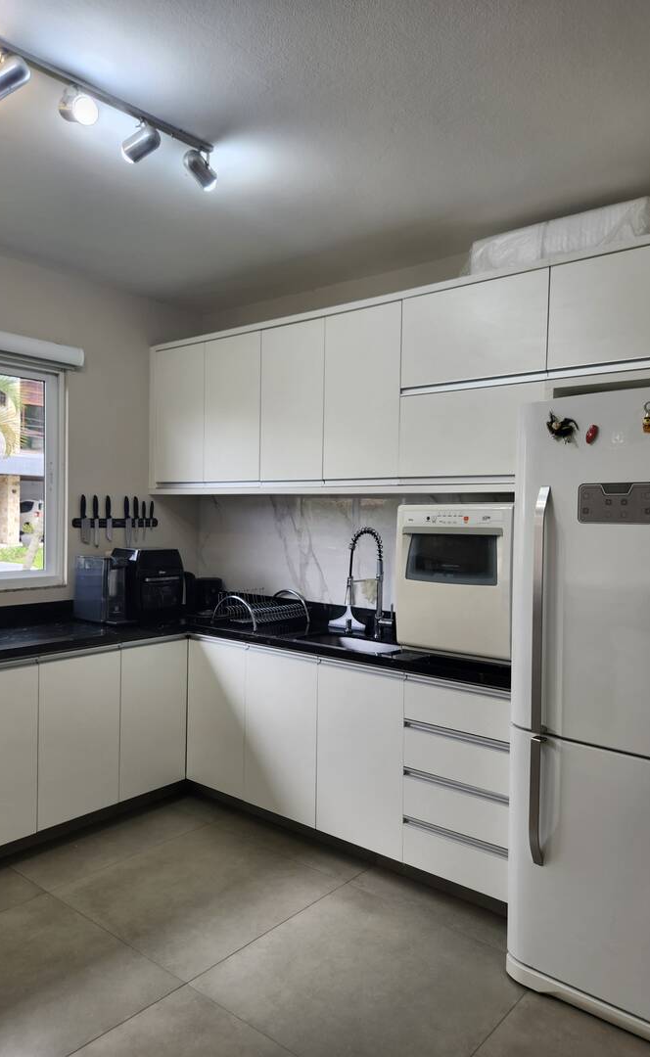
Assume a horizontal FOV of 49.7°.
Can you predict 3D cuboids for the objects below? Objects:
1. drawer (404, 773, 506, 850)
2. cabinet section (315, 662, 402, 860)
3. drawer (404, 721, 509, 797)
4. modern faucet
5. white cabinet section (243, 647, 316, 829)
[{"bbox_3d":[0.630,1.027,2.784,0.443,0.182,0.500,2,1,40],"label":"drawer"},{"bbox_3d":[0.314,0.968,3.172,0.452,0.733,0.550,2,1,39],"label":"cabinet section"},{"bbox_3d":[0.635,0.851,2.796,0.460,0.191,0.450,2,1,39],"label":"drawer"},{"bbox_3d":[0.207,0.250,3.205,0.120,0.518,0.260,2,1,40],"label":"modern faucet"},{"bbox_3d":[-0.038,0.957,3.458,0.454,0.733,0.550,2,1,39],"label":"white cabinet section"}]

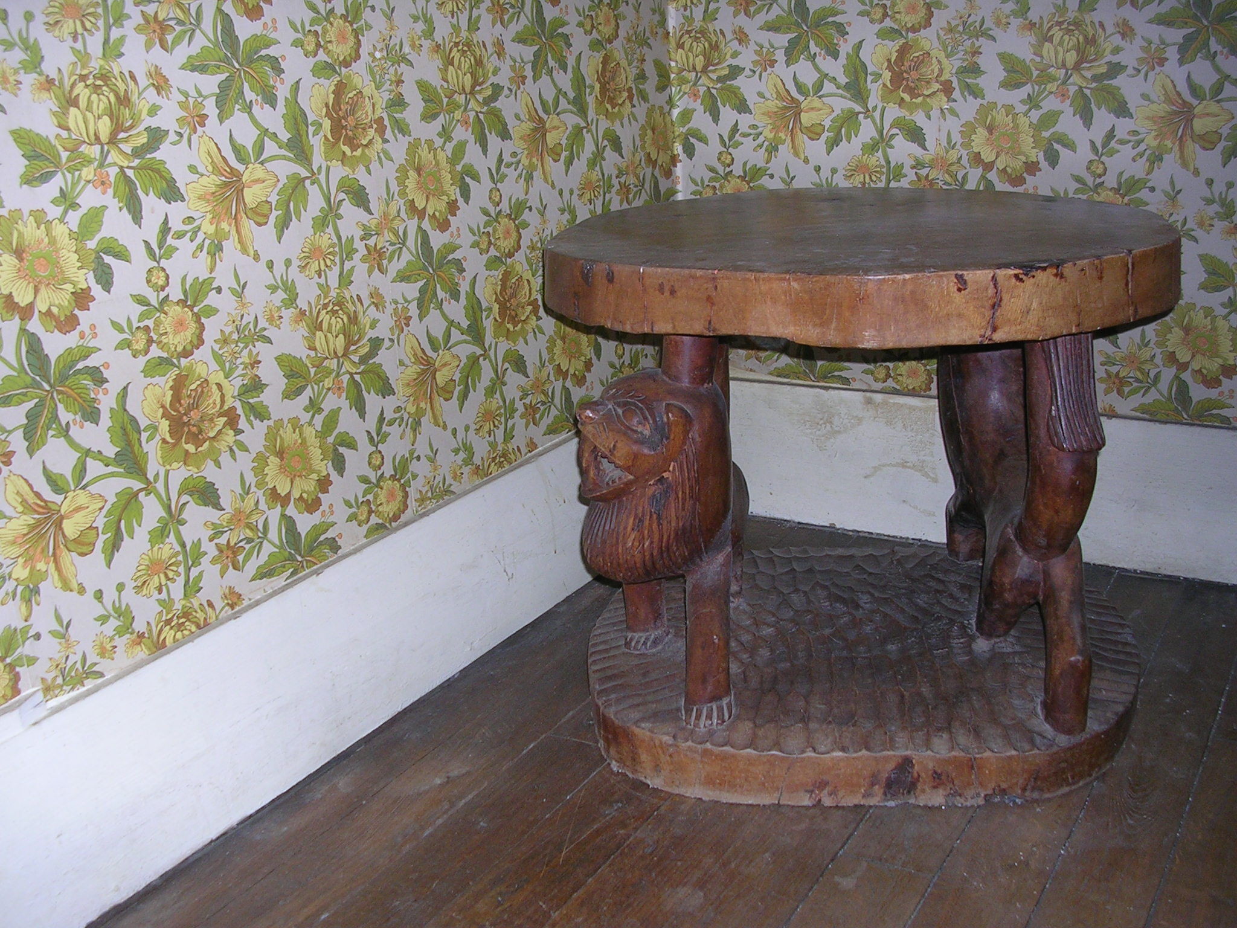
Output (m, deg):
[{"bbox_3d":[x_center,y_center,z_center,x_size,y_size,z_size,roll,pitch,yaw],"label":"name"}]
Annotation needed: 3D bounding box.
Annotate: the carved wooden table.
[{"bbox_3d":[0.262,0.002,1.514,0.645,0.540,0.605,0,19,10],"label":"carved wooden table"}]

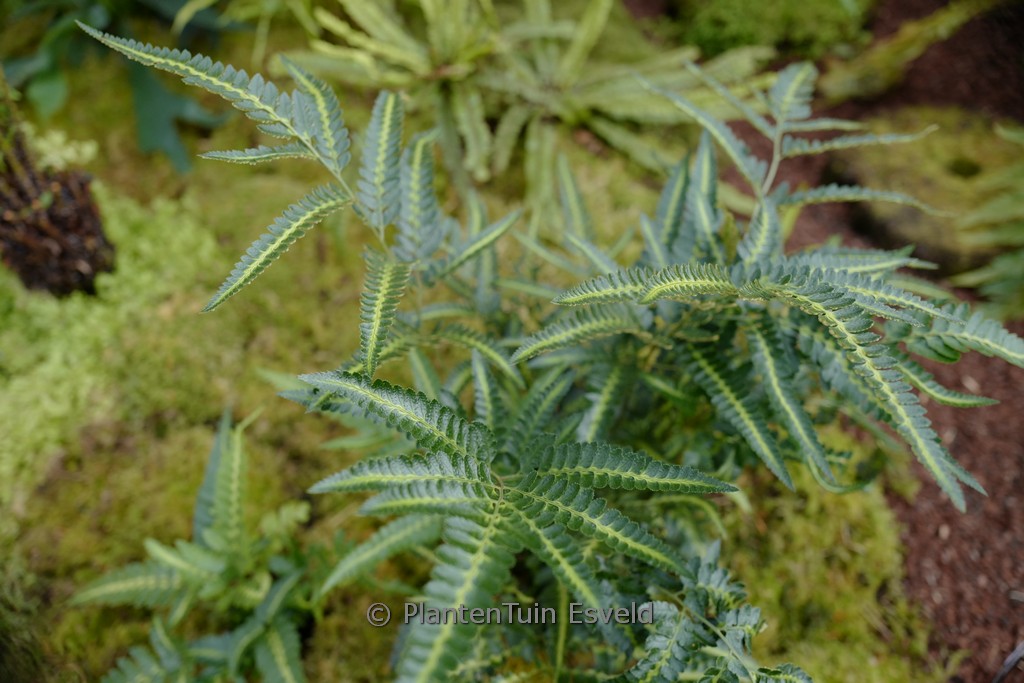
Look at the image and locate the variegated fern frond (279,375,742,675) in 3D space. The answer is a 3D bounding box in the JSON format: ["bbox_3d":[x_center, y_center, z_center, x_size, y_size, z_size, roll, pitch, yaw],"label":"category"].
[{"bbox_3d":[0.000,0.118,0.485,0.275,0.130,0.210,8,45,8],"label":"variegated fern frond"}]

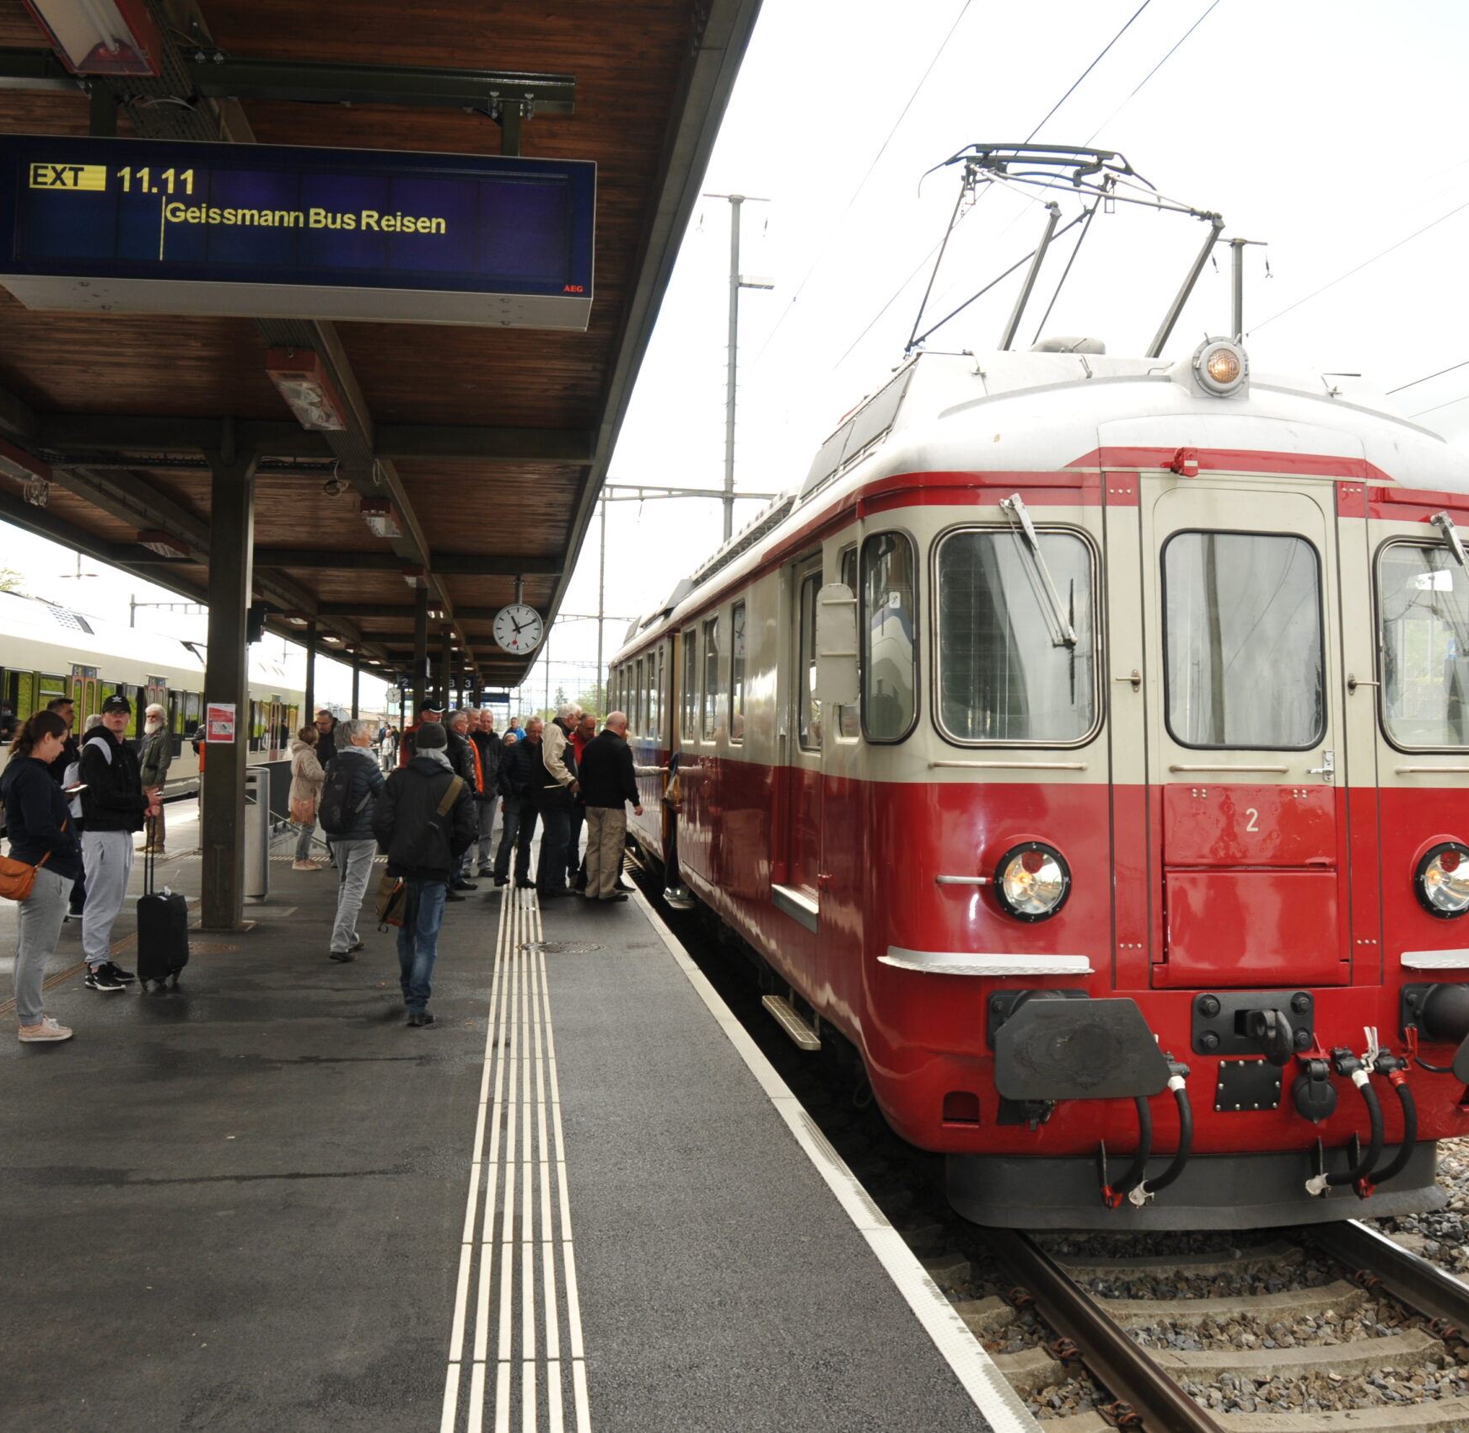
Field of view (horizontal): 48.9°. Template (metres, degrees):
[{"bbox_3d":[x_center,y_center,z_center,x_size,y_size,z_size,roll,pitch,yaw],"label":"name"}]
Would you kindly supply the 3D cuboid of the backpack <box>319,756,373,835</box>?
[{"bbox_3d":[-2.819,0.575,11.600,0.280,0.530,0.210,1,-1,28],"label":"backpack"}]

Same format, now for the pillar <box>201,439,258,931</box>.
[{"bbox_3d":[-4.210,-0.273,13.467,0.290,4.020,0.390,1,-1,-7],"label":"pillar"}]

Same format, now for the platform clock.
[{"bbox_3d":[-3.130,-1.267,23.500,0.740,0.750,0.200,1,-1,-7],"label":"platform clock"}]

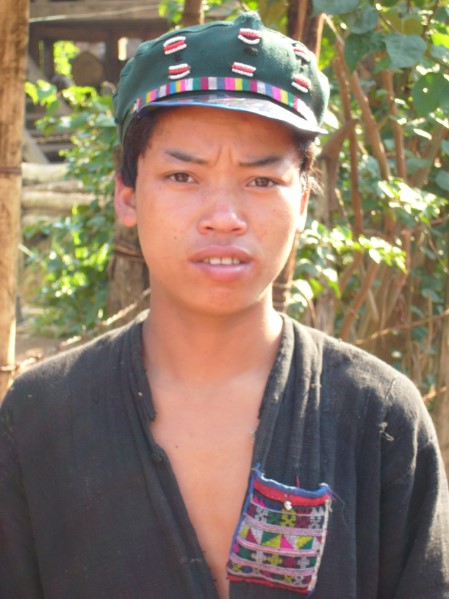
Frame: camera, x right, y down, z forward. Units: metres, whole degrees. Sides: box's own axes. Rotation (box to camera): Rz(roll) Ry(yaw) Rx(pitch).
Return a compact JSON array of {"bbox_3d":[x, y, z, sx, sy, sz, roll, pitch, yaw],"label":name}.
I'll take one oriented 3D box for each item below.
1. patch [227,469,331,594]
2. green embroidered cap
[{"bbox_3d":[0.044,0.184,1.370,0.066,0.090,0.014,13,-5,-6],"label":"patch"},{"bbox_3d":[-0.001,-0.179,1.415,0.180,0.112,0.230,7,-6,-10],"label":"green embroidered cap"}]

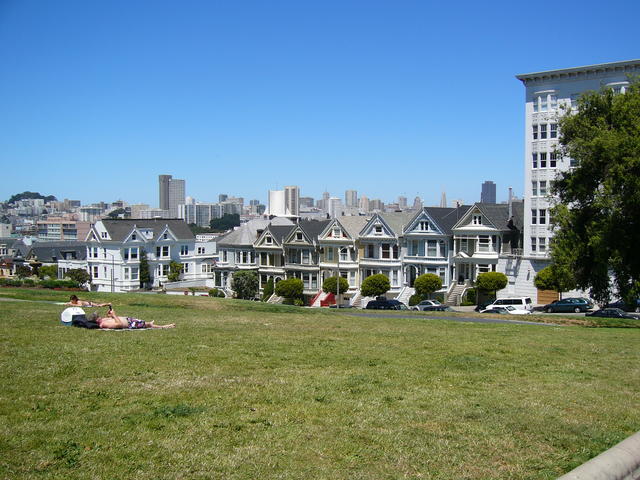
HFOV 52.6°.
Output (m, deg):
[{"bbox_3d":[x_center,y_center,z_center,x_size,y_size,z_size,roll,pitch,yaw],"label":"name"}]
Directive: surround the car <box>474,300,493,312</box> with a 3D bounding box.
[{"bbox_3d":[18.793,7.278,70.500,4.500,1.480,1.780,-4,-1,42],"label":"car"}]

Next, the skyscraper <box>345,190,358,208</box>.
[{"bbox_3d":[100.603,-121.650,2097.428,26.000,78.000,26.000,1,2,40],"label":"skyscraper"}]

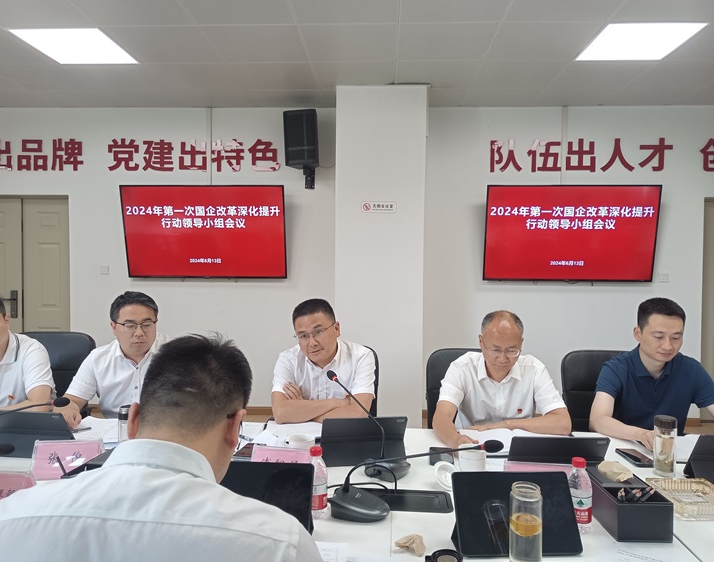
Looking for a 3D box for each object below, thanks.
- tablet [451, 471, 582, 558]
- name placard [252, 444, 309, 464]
[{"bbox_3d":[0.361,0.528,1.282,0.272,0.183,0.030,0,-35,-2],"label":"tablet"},{"bbox_3d":[-0.208,0.541,1.660,0.200,0.102,0.075,1,1,18],"label":"name placard"}]

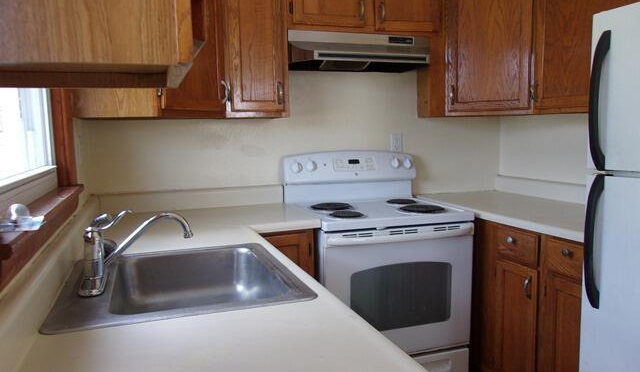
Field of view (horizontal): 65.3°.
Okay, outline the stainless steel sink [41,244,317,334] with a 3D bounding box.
[{"bbox_3d":[-0.391,0.339,1.407,0.580,0.190,0.645,-3,7,-19],"label":"stainless steel sink"}]

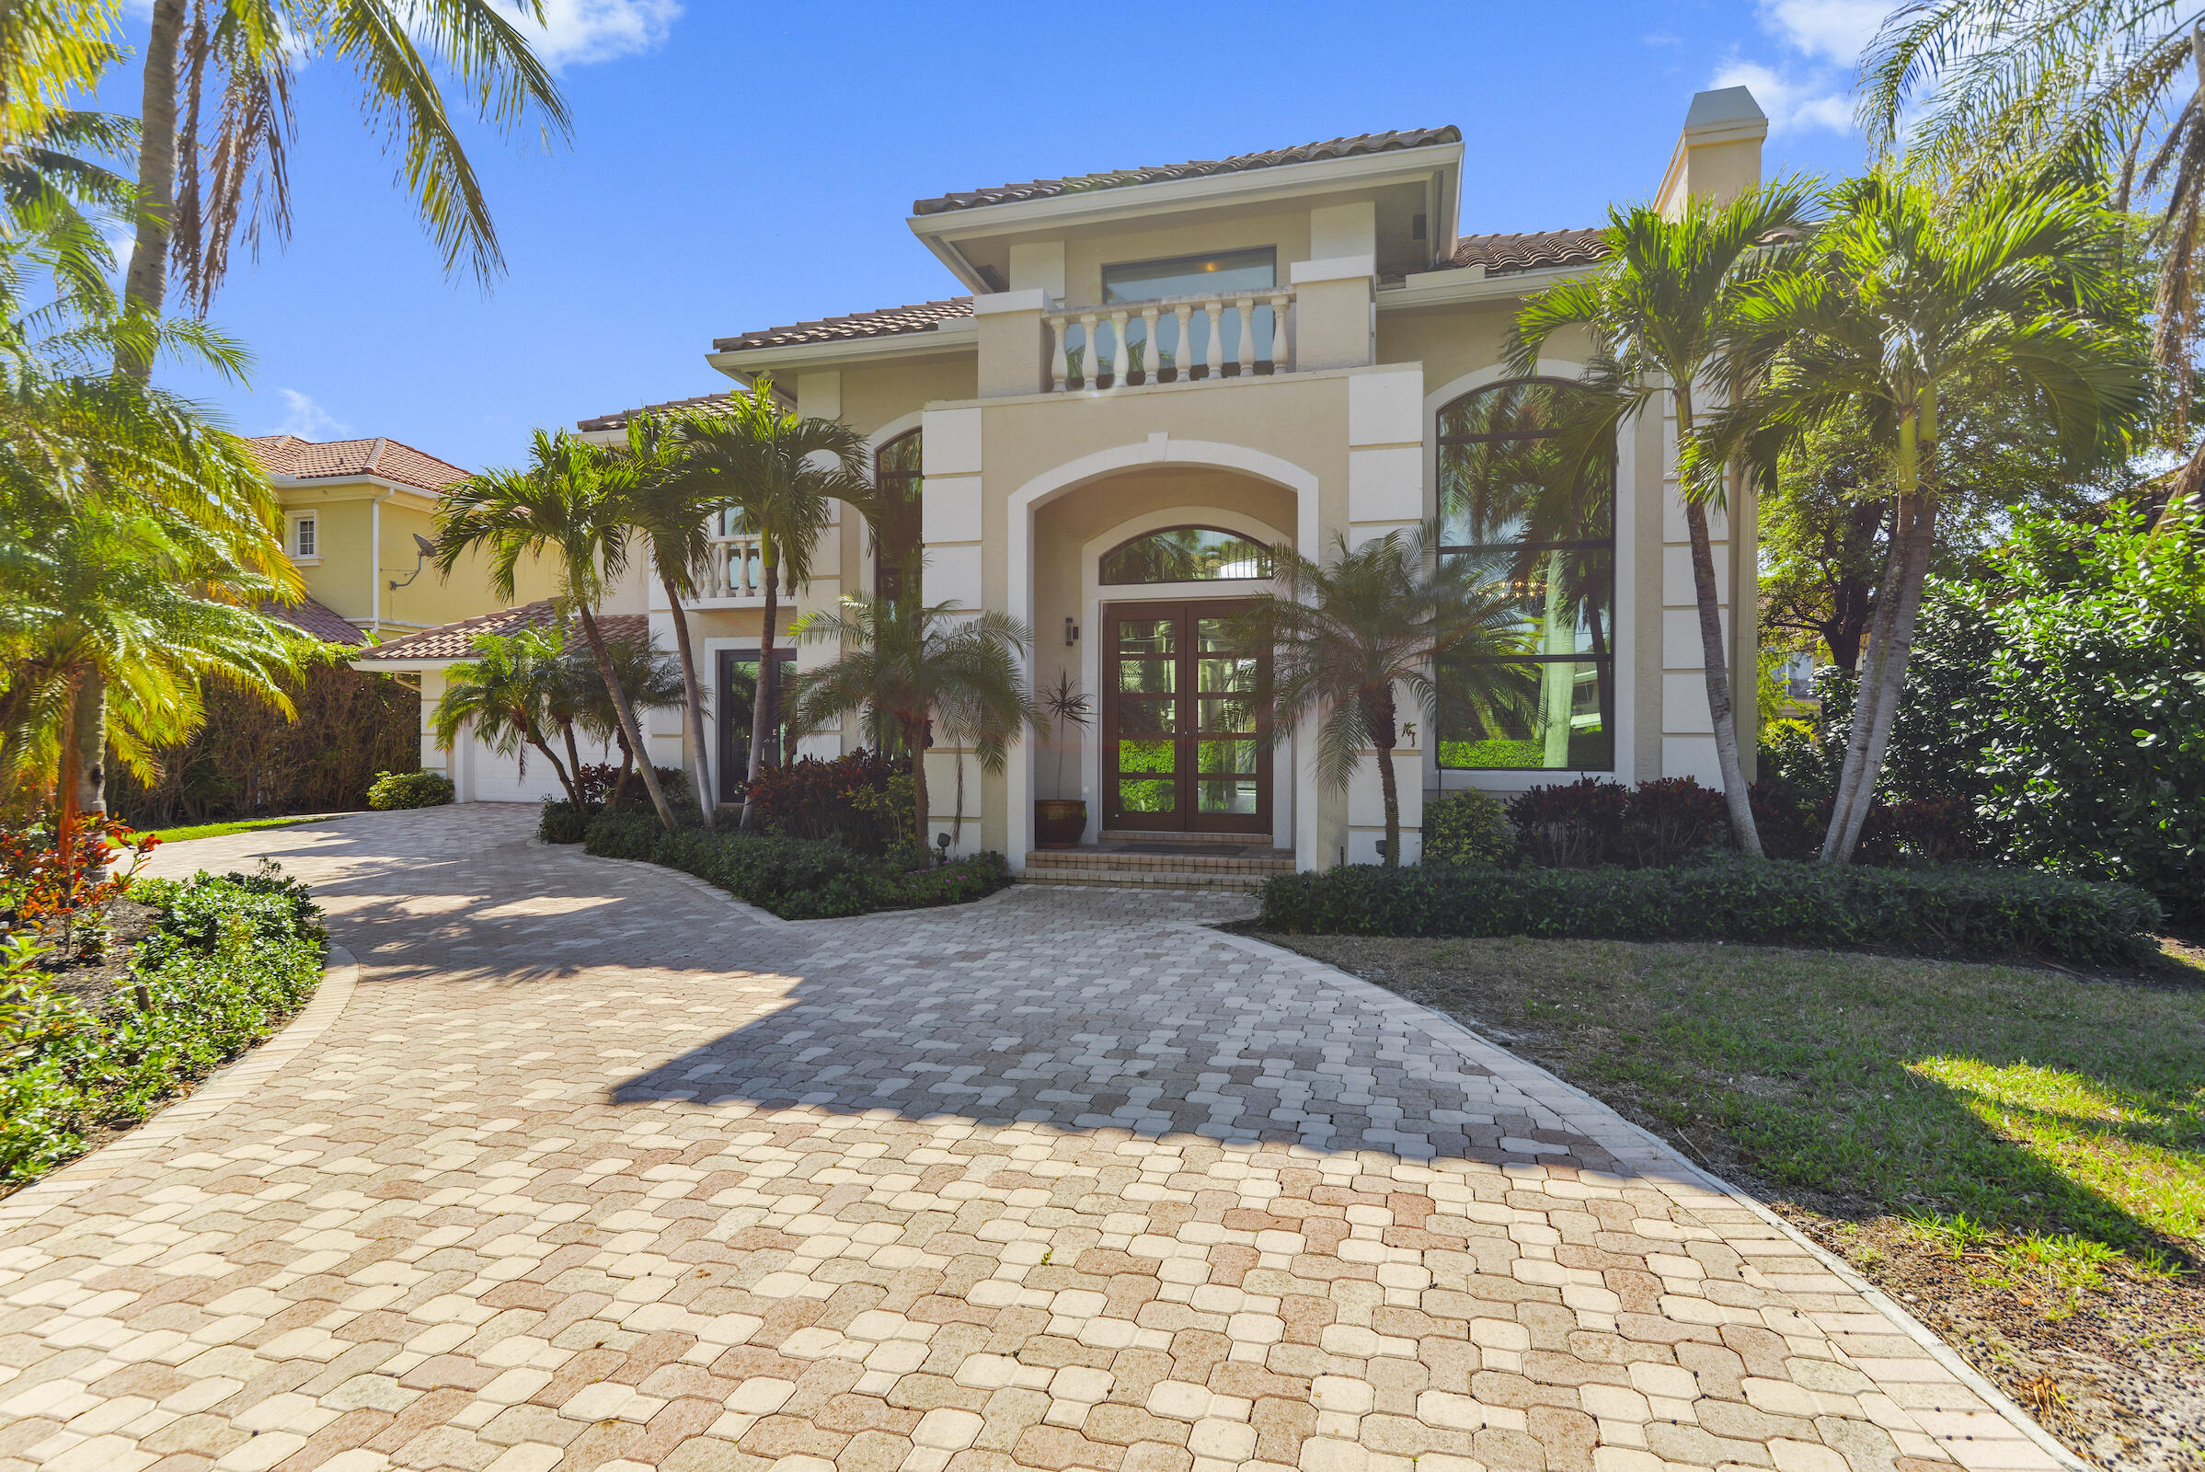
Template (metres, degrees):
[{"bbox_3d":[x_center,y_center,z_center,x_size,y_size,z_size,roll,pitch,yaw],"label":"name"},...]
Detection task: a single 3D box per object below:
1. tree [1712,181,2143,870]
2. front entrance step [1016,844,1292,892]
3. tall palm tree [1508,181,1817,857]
[{"bbox_3d":[6.450,-1.620,9.400,3.100,6.000,3.000,0,0,0],"label":"tree"},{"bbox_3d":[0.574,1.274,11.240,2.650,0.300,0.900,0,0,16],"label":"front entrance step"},{"bbox_3d":[4.500,-1.600,9.500,2.300,5.950,2.300,0,0,0],"label":"tall palm tree"}]

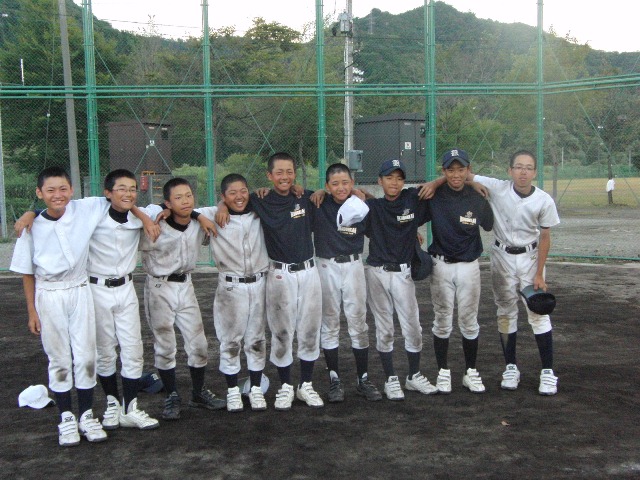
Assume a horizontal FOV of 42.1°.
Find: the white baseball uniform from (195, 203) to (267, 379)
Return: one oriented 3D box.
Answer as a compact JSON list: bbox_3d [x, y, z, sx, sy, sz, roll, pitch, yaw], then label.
[{"bbox_3d":[-0.568,0.333,5.401,0.465,1.100,0.300,-2,5,-7],"label":"white baseball uniform"}]

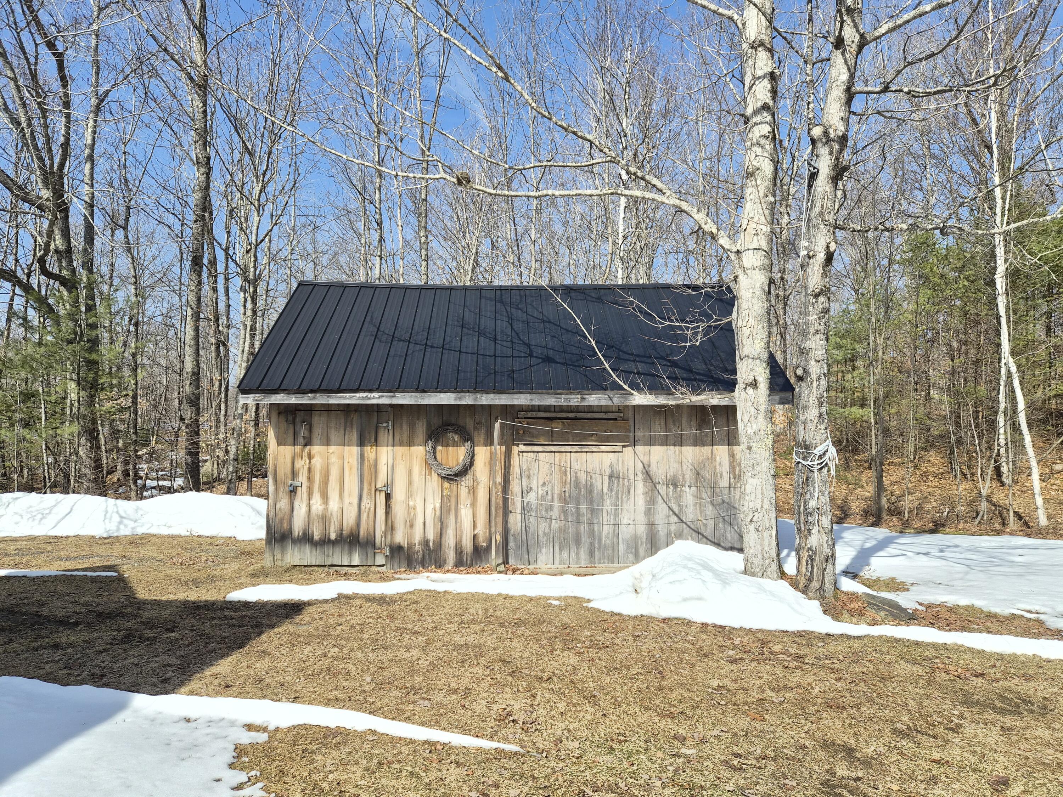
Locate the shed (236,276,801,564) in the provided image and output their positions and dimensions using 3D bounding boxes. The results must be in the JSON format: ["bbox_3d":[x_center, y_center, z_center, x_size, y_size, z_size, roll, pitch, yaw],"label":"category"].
[{"bbox_3d":[-0.238,0.230,10.905,6.670,4.030,4.930,0,-4,-3],"label":"shed"}]

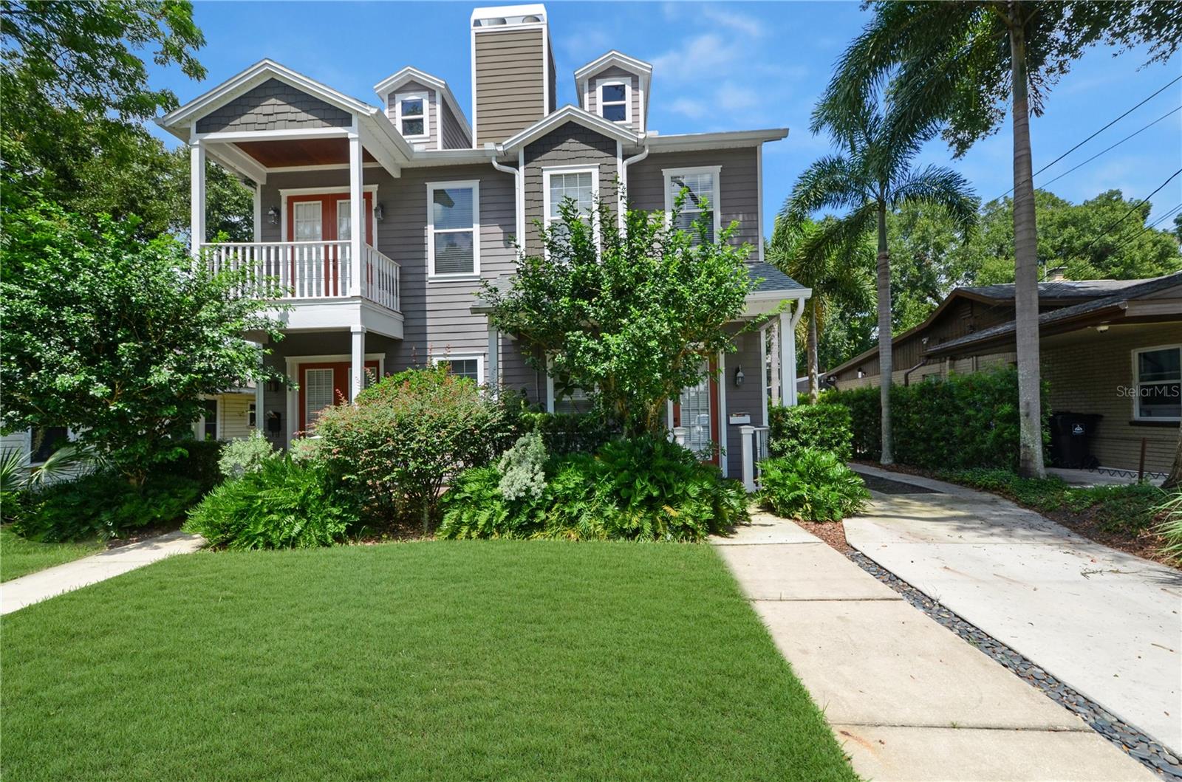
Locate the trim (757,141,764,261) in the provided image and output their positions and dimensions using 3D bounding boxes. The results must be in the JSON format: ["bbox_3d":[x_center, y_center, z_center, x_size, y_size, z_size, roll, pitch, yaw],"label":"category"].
[{"bbox_3d":[3.365,-3.740,9.738,0.140,2.361,0.070,-1,-1,4],"label":"trim"}]

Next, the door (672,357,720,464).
[{"bbox_3d":[2.079,0.489,9.790,0.915,2.440,0.060,-1,-1,4],"label":"door"}]

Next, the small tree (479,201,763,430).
[{"bbox_3d":[0.390,-0.547,7.100,3.930,4.581,3.200,-1,-1,4],"label":"small tree"}]

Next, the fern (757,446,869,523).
[{"bbox_3d":[3.076,1.244,6.858,1.422,0.881,1.350,-1,-1,4],"label":"fern"}]

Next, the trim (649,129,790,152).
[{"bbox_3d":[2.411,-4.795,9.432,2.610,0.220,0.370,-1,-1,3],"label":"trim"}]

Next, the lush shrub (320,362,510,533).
[{"bbox_3d":[-2.536,0.717,7.032,2.666,2.171,2.200,-1,-1,4],"label":"lush shrub"}]

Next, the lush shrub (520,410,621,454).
[{"bbox_3d":[-0.344,1.045,7.810,1.670,1.330,0.800,-1,-1,3],"label":"lush shrub"}]

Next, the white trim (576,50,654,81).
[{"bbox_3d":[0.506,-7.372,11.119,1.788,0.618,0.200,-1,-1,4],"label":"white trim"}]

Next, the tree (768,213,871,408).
[{"bbox_3d":[6.808,-1.799,14.680,3.600,7.160,3.600,-1,-1,3],"label":"tree"}]

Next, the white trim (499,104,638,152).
[{"bbox_3d":[-0.415,-5.054,9.446,2.620,0.850,0.300,-1,-1,3],"label":"white trim"}]

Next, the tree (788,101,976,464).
[{"bbox_3d":[6.708,-2.521,11.306,4.057,8.424,4.200,-1,-1,4],"label":"tree"}]

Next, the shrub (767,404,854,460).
[{"bbox_3d":[3.418,0.940,7.670,1.300,1.440,1.050,-1,-1,3],"label":"shrub"}]

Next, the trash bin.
[{"bbox_3d":[10.048,1.022,10.200,0.800,1.140,0.670,-1,-1,3],"label":"trash bin"}]

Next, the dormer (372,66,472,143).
[{"bbox_3d":[-3.998,-6.368,12.521,1.660,1.900,2.980,-1,-1,3],"label":"dormer"}]

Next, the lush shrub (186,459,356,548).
[{"bbox_3d":[-4.036,1.353,6.363,2.150,0.930,1.500,-1,-1,3],"label":"lush shrub"}]

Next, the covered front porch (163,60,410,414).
[{"bbox_3d":[-5.511,-1.901,9.343,4.000,7.612,1.968,-1,-1,4],"label":"covered front porch"}]

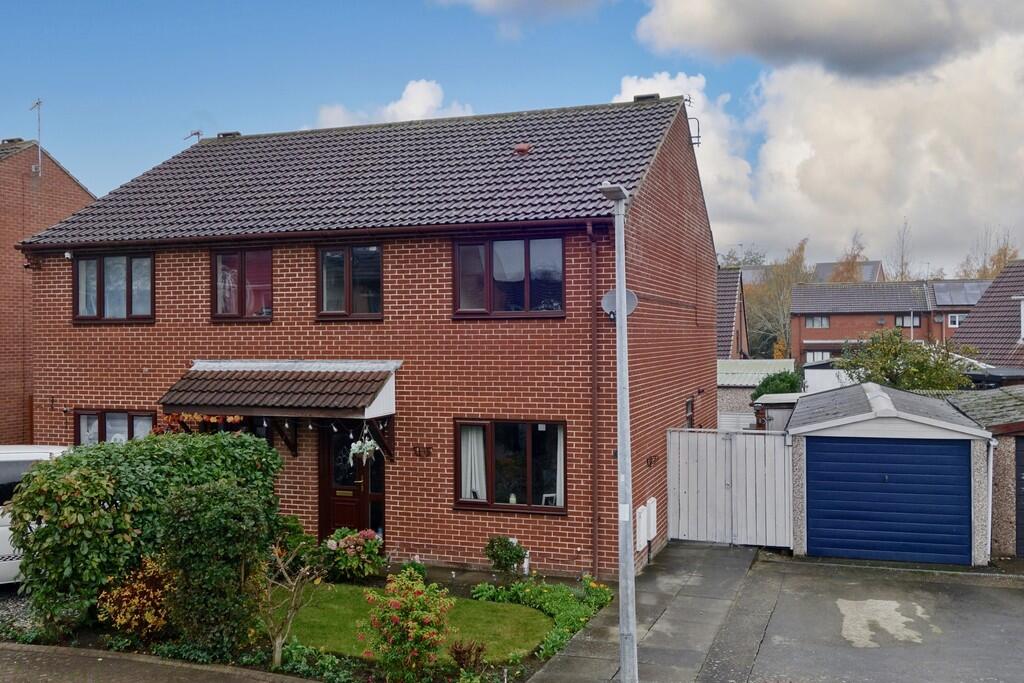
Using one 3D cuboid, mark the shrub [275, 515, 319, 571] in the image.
[{"bbox_3d":[-3.085,2.878,11.350,0.660,0.820,0.650,0,1,20],"label":"shrub"}]

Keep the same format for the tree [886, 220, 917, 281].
[{"bbox_3d":[36.676,-3.450,75.000,3.000,14.200,3.000,0,1,20],"label":"tree"}]

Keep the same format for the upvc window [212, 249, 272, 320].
[{"bbox_3d":[-4.356,-0.920,12.854,1.180,1.160,0.120,0,1,21],"label":"upvc window"}]

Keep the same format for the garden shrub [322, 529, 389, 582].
[{"bbox_3d":[-2.234,3.022,11.300,0.880,0.740,0.800,0,1,0],"label":"garden shrub"}]

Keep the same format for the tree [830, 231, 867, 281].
[{"bbox_3d":[28.600,-3.420,68.000,4.200,12.100,4.200,0,0,20],"label":"tree"}]

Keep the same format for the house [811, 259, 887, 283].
[{"bbox_3d":[34.700,-3.700,82.000,7.500,9.200,8.500,0,0,30],"label":"house"}]

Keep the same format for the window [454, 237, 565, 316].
[{"bbox_3d":[-0.057,-0.943,11.559,1.720,1.160,0.120,0,1,21],"label":"window"}]

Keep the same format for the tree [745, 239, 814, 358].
[{"bbox_3d":[21.158,-2.577,63.000,5.500,11.140,5.300,0,0,20],"label":"tree"}]

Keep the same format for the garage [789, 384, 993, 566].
[{"bbox_3d":[7.170,2.281,15.720,3.000,2.440,6.100,0,1,21],"label":"garage"}]

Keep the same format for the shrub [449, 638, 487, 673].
[{"bbox_3d":[-0.469,3.311,8.400,0.400,0.320,0.360,0,0,0],"label":"shrub"}]

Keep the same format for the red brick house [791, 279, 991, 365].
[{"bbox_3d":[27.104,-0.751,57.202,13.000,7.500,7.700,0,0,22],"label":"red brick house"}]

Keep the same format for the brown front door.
[{"bbox_3d":[-2.493,2.215,12.475,1.140,2.080,0.120,0,0,18],"label":"brown front door"}]

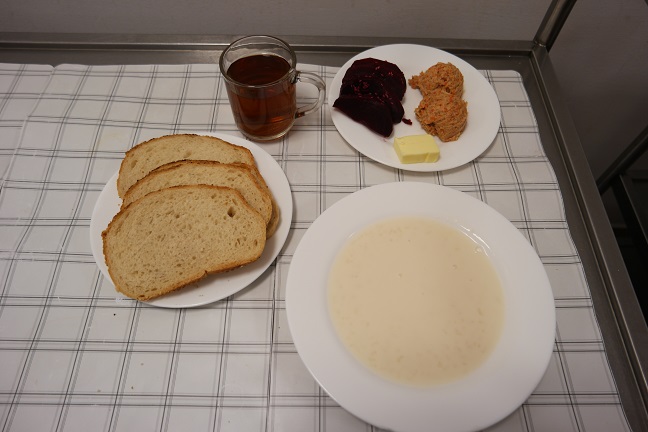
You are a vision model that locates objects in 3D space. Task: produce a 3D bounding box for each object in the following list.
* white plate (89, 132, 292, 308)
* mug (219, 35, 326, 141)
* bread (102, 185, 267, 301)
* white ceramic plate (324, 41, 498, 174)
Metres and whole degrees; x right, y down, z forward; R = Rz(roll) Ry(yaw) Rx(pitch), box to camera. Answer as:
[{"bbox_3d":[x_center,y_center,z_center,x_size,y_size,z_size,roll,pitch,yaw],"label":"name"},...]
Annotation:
[{"bbox_3d":[-0.125,-0.002,0.421,0.191,0.019,0.191,0,61,-1],"label":"white plate"},{"bbox_3d":[-0.051,-0.130,0.455,0.104,0.084,0.074,7,62,3],"label":"mug"},{"bbox_3d":[-0.124,0.016,0.389,0.139,0.014,0.093,-19,76,-7],"label":"bread"},{"bbox_3d":[0.101,-0.123,0.490,0.189,0.019,0.189,0,61,-1],"label":"white ceramic plate"}]

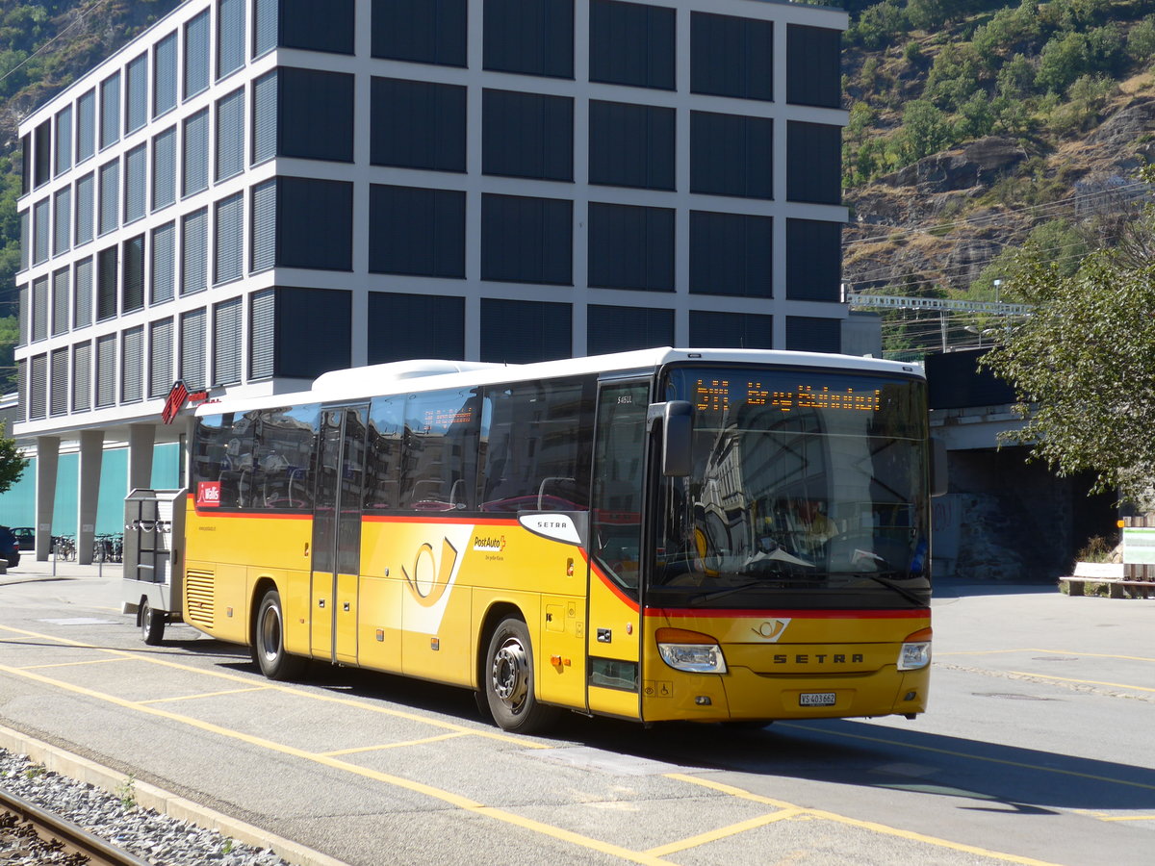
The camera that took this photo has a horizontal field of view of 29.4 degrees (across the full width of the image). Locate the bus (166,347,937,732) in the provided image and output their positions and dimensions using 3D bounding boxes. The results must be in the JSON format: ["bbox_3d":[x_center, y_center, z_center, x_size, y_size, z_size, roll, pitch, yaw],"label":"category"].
[{"bbox_3d":[-0.888,0.934,21.615,2.550,3.300,12.200,2,-2,-26],"label":"bus"}]

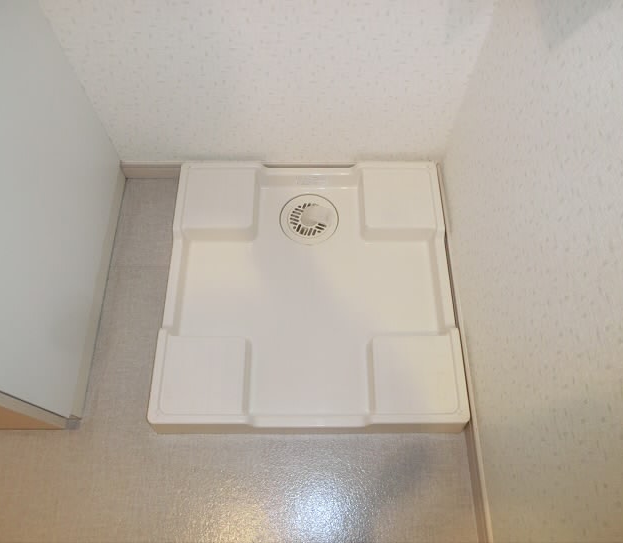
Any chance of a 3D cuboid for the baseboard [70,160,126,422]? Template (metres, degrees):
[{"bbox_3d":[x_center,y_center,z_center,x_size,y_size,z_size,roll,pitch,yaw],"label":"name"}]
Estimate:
[{"bbox_3d":[-0.493,0.021,1.166,0.013,0.058,0.617,0,65,0],"label":"baseboard"}]

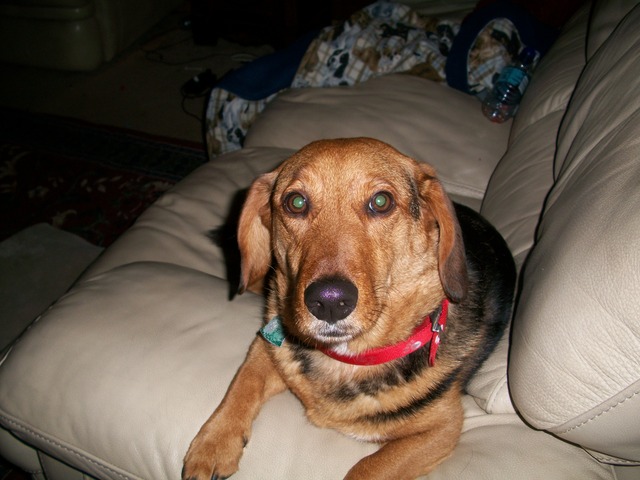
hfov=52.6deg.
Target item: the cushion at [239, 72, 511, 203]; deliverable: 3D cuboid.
[{"bbox_3d":[0.147,-0.202,1.361,0.510,0.160,0.530,14,37,19],"label":"cushion"}]

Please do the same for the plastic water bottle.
[{"bbox_3d":[0.409,-0.338,1.375,0.064,0.064,0.205,19,64,25],"label":"plastic water bottle"}]

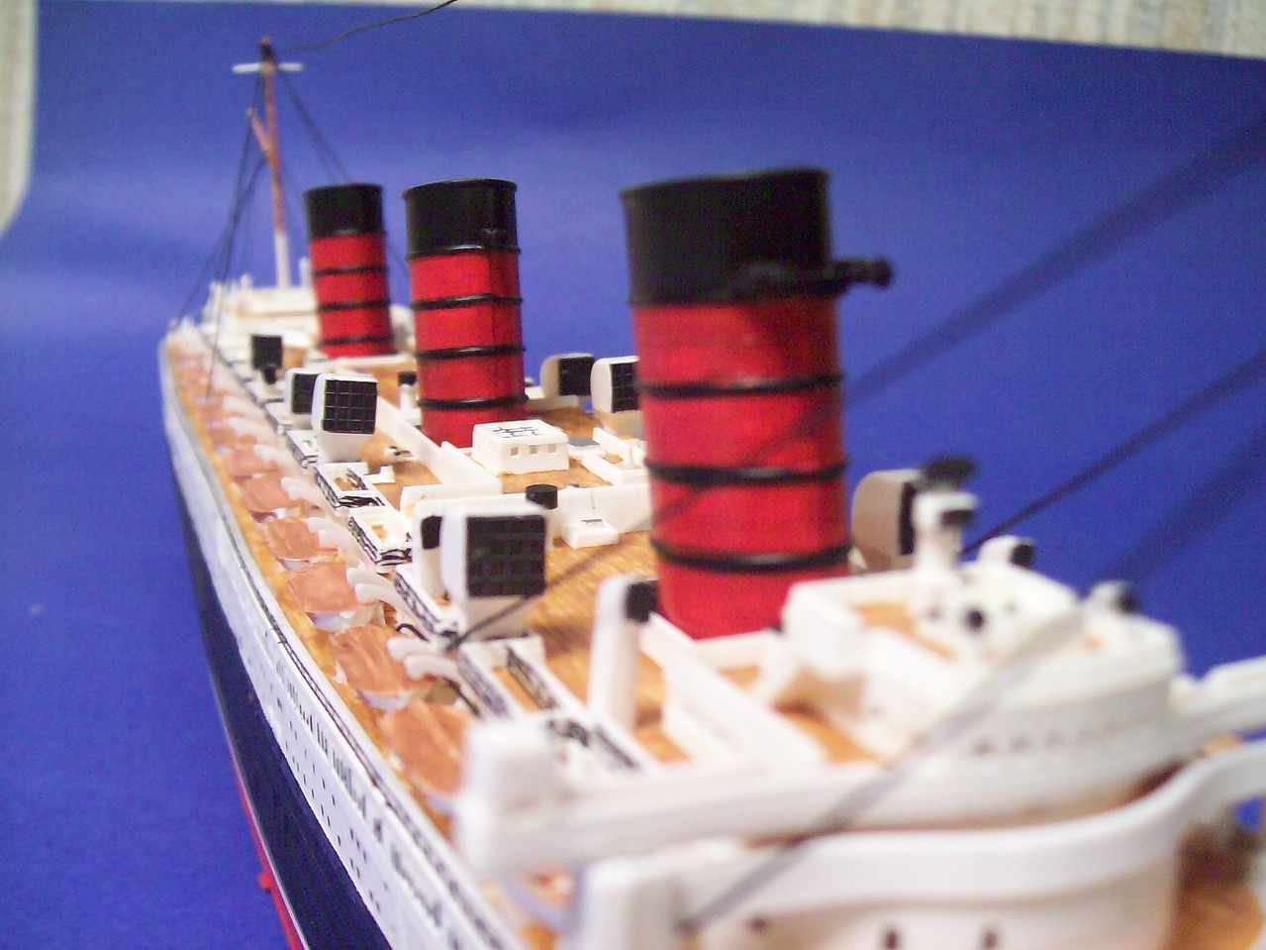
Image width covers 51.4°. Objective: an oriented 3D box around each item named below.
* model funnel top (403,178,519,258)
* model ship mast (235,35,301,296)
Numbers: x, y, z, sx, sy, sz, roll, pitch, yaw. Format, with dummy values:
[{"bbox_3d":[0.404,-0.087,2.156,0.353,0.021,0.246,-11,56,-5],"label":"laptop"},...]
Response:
[{"bbox_3d":[-0.021,-0.031,0.162,0.013,0.008,0.020,-7,6,-22],"label":"model funnel top"},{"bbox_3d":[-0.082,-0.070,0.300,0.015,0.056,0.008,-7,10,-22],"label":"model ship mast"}]

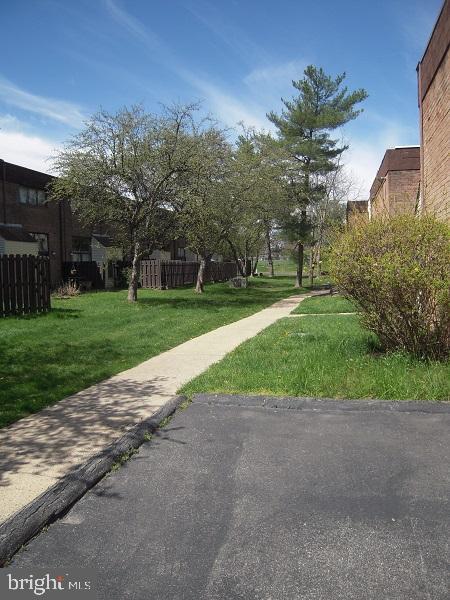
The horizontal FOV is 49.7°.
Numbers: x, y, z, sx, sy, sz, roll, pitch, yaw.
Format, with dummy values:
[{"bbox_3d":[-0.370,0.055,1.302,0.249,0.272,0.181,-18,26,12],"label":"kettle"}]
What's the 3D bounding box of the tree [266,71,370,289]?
[{"bbox_3d":[5.995,-8.024,31.798,6.300,14.350,6.200,-1,4,0],"label":"tree"}]

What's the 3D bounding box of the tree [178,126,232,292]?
[{"bbox_3d":[-1.144,-4.995,27.079,4.000,9.170,4.000,-1,4,0],"label":"tree"}]

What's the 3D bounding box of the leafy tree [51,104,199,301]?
[{"bbox_3d":[-4.350,-4.150,21.006,6.400,8.410,6.200,-1,4,0],"label":"leafy tree"}]

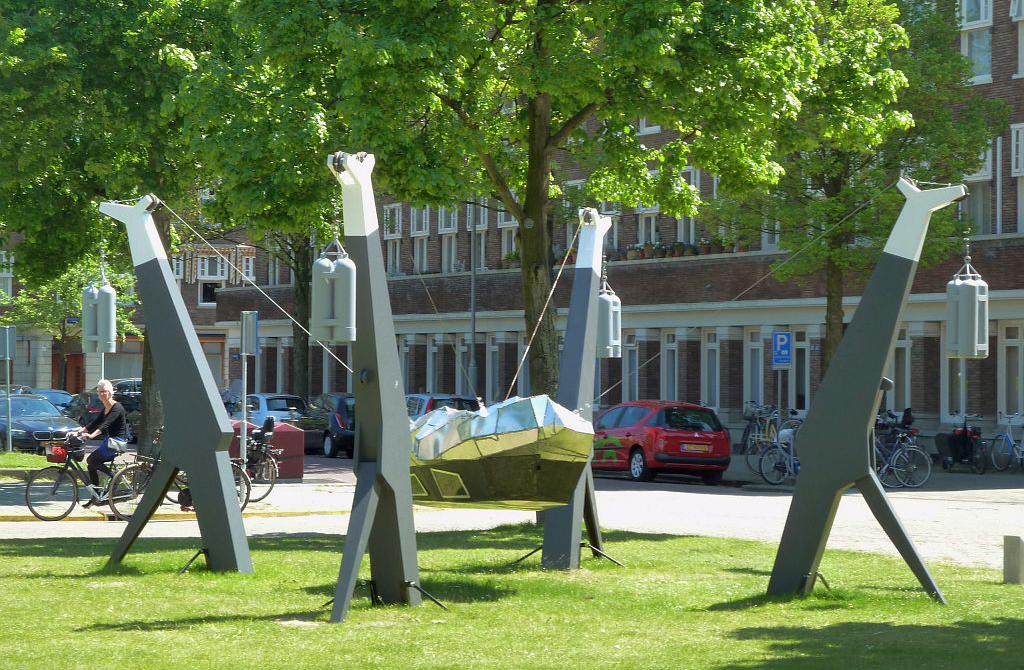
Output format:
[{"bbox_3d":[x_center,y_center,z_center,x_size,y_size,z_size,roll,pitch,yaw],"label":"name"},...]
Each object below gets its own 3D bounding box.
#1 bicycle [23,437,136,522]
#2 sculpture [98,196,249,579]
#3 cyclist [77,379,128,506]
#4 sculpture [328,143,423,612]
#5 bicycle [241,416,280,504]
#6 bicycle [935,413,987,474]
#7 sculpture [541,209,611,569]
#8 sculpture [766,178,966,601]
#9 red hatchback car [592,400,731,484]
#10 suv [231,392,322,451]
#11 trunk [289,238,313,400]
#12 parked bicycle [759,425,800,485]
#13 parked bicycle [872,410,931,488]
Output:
[{"bbox_3d":[-5.440,1.850,40.000,1.780,1.120,0.600,0,-1,-13],"label":"bicycle"},{"bbox_3d":[-3.305,0.464,30.171,1.740,3.660,0.300,0,-1,30],"label":"sculpture"},{"bbox_3d":[-5.330,1.420,40.000,0.700,1.640,0.500,0,-1,-13],"label":"cyclist"},{"bbox_3d":[-1.090,0.420,24.800,0.270,3.650,1.800,0,-1,15],"label":"sculpture"},{"bbox_3d":[-4.115,1.753,42.942,1.800,1.200,0.600,0,-1,-26],"label":"bicycle"},{"bbox_3d":[8.410,2.009,57.582,0.750,1.120,1.850,0,-1,12],"label":"bicycle"},{"bbox_3d":[0.701,0.524,31.541,0.300,3.660,1.740,0,-1,18],"label":"sculpture"},{"bbox_3d":[3.141,0.476,27.099,1.740,3.660,0.300,0,-1,16],"label":"sculpture"},{"bbox_3d":[2.340,1.930,56.400,1.750,1.510,4.150,1,-1,-25],"label":"red hatchback car"},{"bbox_3d":[-6.400,2.140,77.300,1.680,1.480,3.800,1,-1,-24],"label":"suv"},{"bbox_3d":[-5.384,0.134,78.503,0.500,5.200,0.500,0,-1,6],"label":"trunk"},{"bbox_3d":[5.050,2.120,55.200,1.750,1.100,0.600,1,-1,-40],"label":"parked bicycle"},{"bbox_3d":[6.324,2.030,52.261,1.800,1.150,0.600,0,-1,-24],"label":"parked bicycle"}]

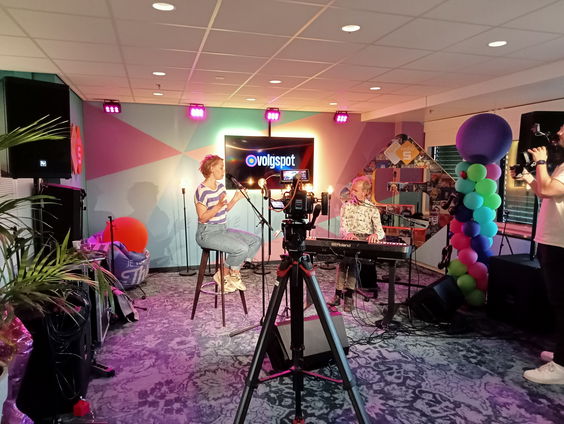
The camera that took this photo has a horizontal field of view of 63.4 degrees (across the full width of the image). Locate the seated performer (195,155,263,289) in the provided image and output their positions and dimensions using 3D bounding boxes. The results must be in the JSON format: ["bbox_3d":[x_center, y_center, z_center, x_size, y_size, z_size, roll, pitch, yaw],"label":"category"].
[{"bbox_3d":[-0.528,0.115,4.423,0.660,1.340,0.470,2,5,18],"label":"seated performer"}]

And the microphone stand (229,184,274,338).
[{"bbox_3d":[-0.176,0.390,3.853,0.540,1.240,0.520,2,5,17],"label":"microphone stand"}]

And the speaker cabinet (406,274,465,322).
[{"bbox_3d":[1.516,0.819,4.348,0.400,0.330,0.550,3,5,35],"label":"speaker cabinet"}]

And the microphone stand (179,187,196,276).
[{"bbox_3d":[-1.258,0.256,6.075,0.250,1.162,0.250,-1,5,-18],"label":"microphone stand"}]

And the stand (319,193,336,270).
[{"bbox_3d":[0.713,0.269,6.863,0.260,1.153,0.260,1,5,6],"label":"stand"}]

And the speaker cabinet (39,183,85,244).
[{"bbox_3d":[-2.062,0.066,4.300,0.350,0.590,0.350,-1,4,-12],"label":"speaker cabinet"}]

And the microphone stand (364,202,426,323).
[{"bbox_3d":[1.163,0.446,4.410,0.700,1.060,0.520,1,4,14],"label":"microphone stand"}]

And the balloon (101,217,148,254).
[{"bbox_3d":[-1.967,0.347,5.750,0.562,0.573,0.562,-1,5,-18],"label":"balloon"}]

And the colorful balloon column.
[{"bbox_3d":[2.123,-0.011,4.927,0.620,2.060,0.610,3,5,23],"label":"colorful balloon column"}]

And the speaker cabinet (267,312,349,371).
[{"bbox_3d":[0.209,0.970,3.584,0.600,0.305,0.370,-2,6,-29],"label":"speaker cabinet"}]

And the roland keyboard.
[{"bbox_3d":[0.651,0.356,4.721,1.290,0.130,0.280,3,5,23],"label":"roland keyboard"}]

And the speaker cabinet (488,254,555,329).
[{"bbox_3d":[2.490,0.772,4.426,0.640,0.590,0.580,-1,5,-21],"label":"speaker cabinet"}]

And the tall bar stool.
[{"bbox_3d":[-0.613,0.697,4.499,0.440,0.680,0.440,3,6,29],"label":"tall bar stool"}]

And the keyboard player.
[{"bbox_3d":[0.769,0.299,4.671,0.520,1.310,0.740,2,5,21],"label":"keyboard player"}]

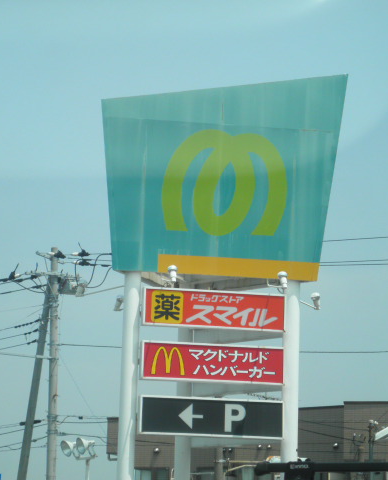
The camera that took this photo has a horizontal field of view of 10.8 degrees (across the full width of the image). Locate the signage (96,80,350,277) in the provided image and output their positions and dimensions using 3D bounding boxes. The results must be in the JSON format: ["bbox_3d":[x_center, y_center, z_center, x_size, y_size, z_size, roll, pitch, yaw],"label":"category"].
[{"bbox_3d":[0.316,-1.036,39.526,4.662,4.004,3.000,3,-11,-9],"label":"signage"}]

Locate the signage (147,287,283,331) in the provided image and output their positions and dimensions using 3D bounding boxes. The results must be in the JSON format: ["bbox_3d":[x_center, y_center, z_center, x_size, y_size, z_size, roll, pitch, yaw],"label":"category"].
[{"bbox_3d":[0.371,1.299,37.779,2.681,0.678,0.200,3,-11,-9],"label":"signage"}]

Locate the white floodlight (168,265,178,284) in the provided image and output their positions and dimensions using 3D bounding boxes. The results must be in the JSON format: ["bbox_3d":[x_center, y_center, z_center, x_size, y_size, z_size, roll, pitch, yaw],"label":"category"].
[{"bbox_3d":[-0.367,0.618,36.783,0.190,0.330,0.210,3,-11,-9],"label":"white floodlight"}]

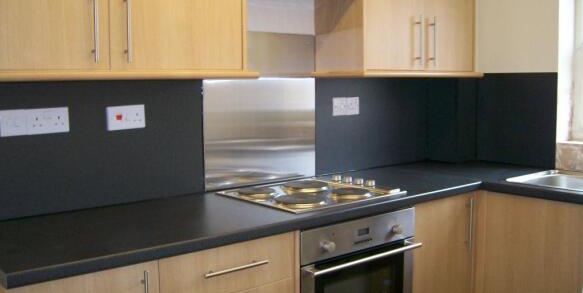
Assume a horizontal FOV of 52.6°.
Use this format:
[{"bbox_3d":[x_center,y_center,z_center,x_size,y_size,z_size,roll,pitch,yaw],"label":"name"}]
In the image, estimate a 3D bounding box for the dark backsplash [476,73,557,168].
[{"bbox_3d":[1.183,-0.142,3.120,0.030,0.482,0.450,-5,8,-39],"label":"dark backsplash"}]

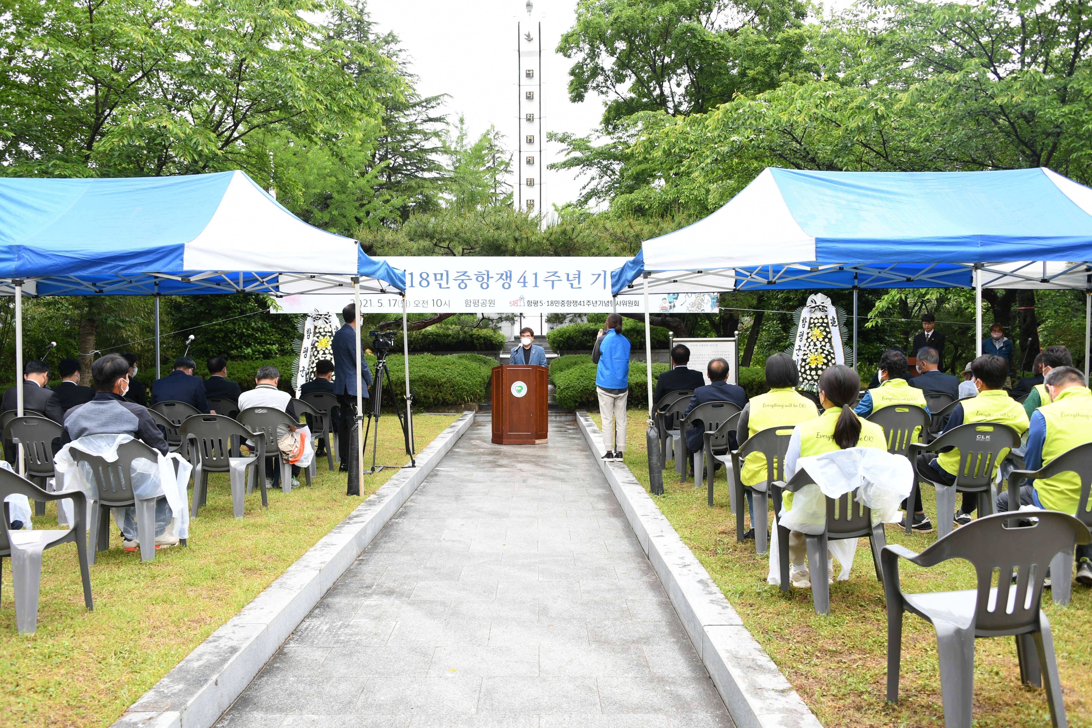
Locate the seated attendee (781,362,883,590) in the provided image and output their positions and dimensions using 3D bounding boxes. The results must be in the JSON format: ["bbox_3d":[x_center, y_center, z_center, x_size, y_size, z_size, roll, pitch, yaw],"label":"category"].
[{"bbox_3d":[1.473,0.595,4.447,0.510,1.210,0.720,0,1,-4],"label":"seated attendee"}]

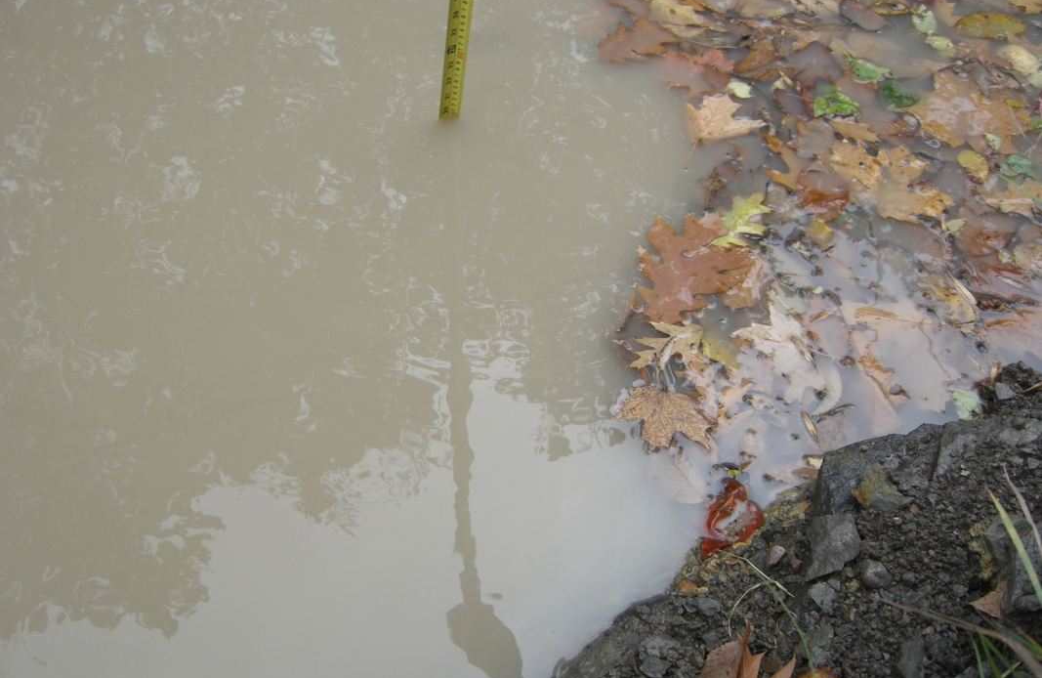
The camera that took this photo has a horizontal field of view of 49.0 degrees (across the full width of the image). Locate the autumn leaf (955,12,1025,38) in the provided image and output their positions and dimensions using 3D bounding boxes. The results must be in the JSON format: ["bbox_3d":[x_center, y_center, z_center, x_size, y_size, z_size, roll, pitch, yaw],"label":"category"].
[{"bbox_3d":[0.600,-0.401,1.462,0.093,0.012,0.053,-2,53,-6],"label":"autumn leaf"}]

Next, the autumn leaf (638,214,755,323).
[{"bbox_3d":[0.174,-0.072,1.195,0.113,0.015,0.148,23,55,12],"label":"autumn leaf"}]

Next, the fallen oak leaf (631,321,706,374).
[{"bbox_3d":[0.143,0.009,1.113,0.074,0.018,0.061,6,53,0],"label":"fallen oak leaf"}]

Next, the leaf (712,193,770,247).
[{"bbox_3d":[0.242,-0.126,1.226,0.045,0.014,0.098,23,55,12],"label":"leaf"}]

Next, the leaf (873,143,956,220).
[{"bbox_3d":[0.443,-0.175,1.293,0.085,0.015,0.120,2,54,-3],"label":"leaf"}]

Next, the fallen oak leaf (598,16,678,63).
[{"bbox_3d":[0.135,-0.362,1.405,0.105,0.012,0.072,-31,62,-24],"label":"fallen oak leaf"}]

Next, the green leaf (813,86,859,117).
[{"bbox_3d":[0.373,-0.284,1.368,0.060,0.015,0.051,-5,54,-8],"label":"green leaf"}]

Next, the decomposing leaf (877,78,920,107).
[{"bbox_3d":[0.453,-0.296,1.382,0.051,0.010,0.042,-22,59,-19],"label":"decomposing leaf"}]

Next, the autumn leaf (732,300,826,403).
[{"bbox_3d":[0.260,0.012,1.124,0.073,0.015,0.117,-22,58,-19],"label":"autumn leaf"}]

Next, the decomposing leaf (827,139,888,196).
[{"bbox_3d":[0.381,-0.193,1.288,0.058,0.014,0.083,-7,54,-10],"label":"decomposing leaf"}]

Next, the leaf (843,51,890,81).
[{"bbox_3d":[0.418,-0.332,1.406,0.064,0.012,0.038,28,57,15],"label":"leaf"}]

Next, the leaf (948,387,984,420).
[{"bbox_3d":[0.436,0.063,1.118,0.025,0.010,0.037,-2,54,-6],"label":"leaf"}]

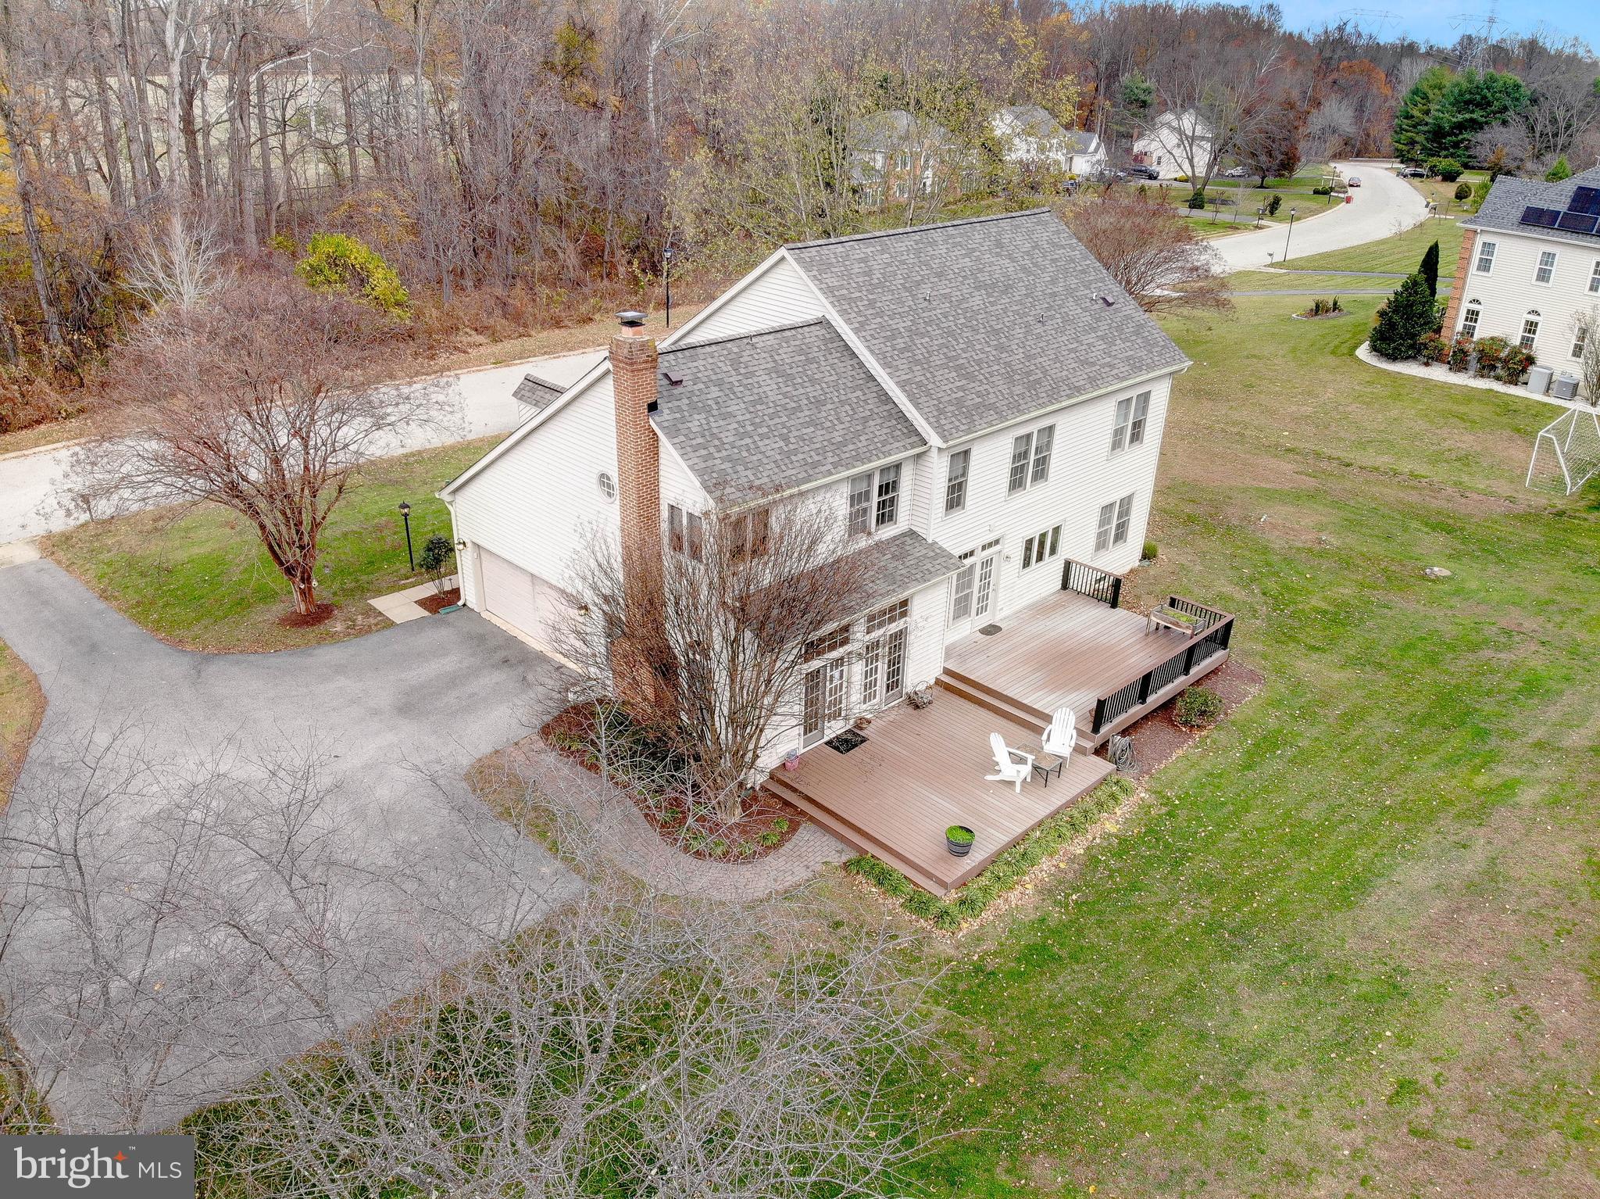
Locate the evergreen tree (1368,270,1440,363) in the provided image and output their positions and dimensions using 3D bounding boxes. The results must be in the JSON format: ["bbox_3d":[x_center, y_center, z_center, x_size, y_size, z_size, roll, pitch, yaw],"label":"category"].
[{"bbox_3d":[32.382,-15.226,58.828,3.400,4.350,3.400,14,29,25],"label":"evergreen tree"}]

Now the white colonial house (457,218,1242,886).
[{"bbox_3d":[2.205,-4.071,29.224,17.088,10.124,18.161,-22,35,-38],"label":"white colonial house"}]

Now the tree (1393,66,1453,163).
[{"bbox_3d":[94.805,-71.872,165.925,9.000,13.800,9.000,14,29,24],"label":"tree"}]

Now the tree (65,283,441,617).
[{"bbox_3d":[-14.127,-3.660,29.428,9.200,8.800,9.200,-12,29,-24],"label":"tree"}]

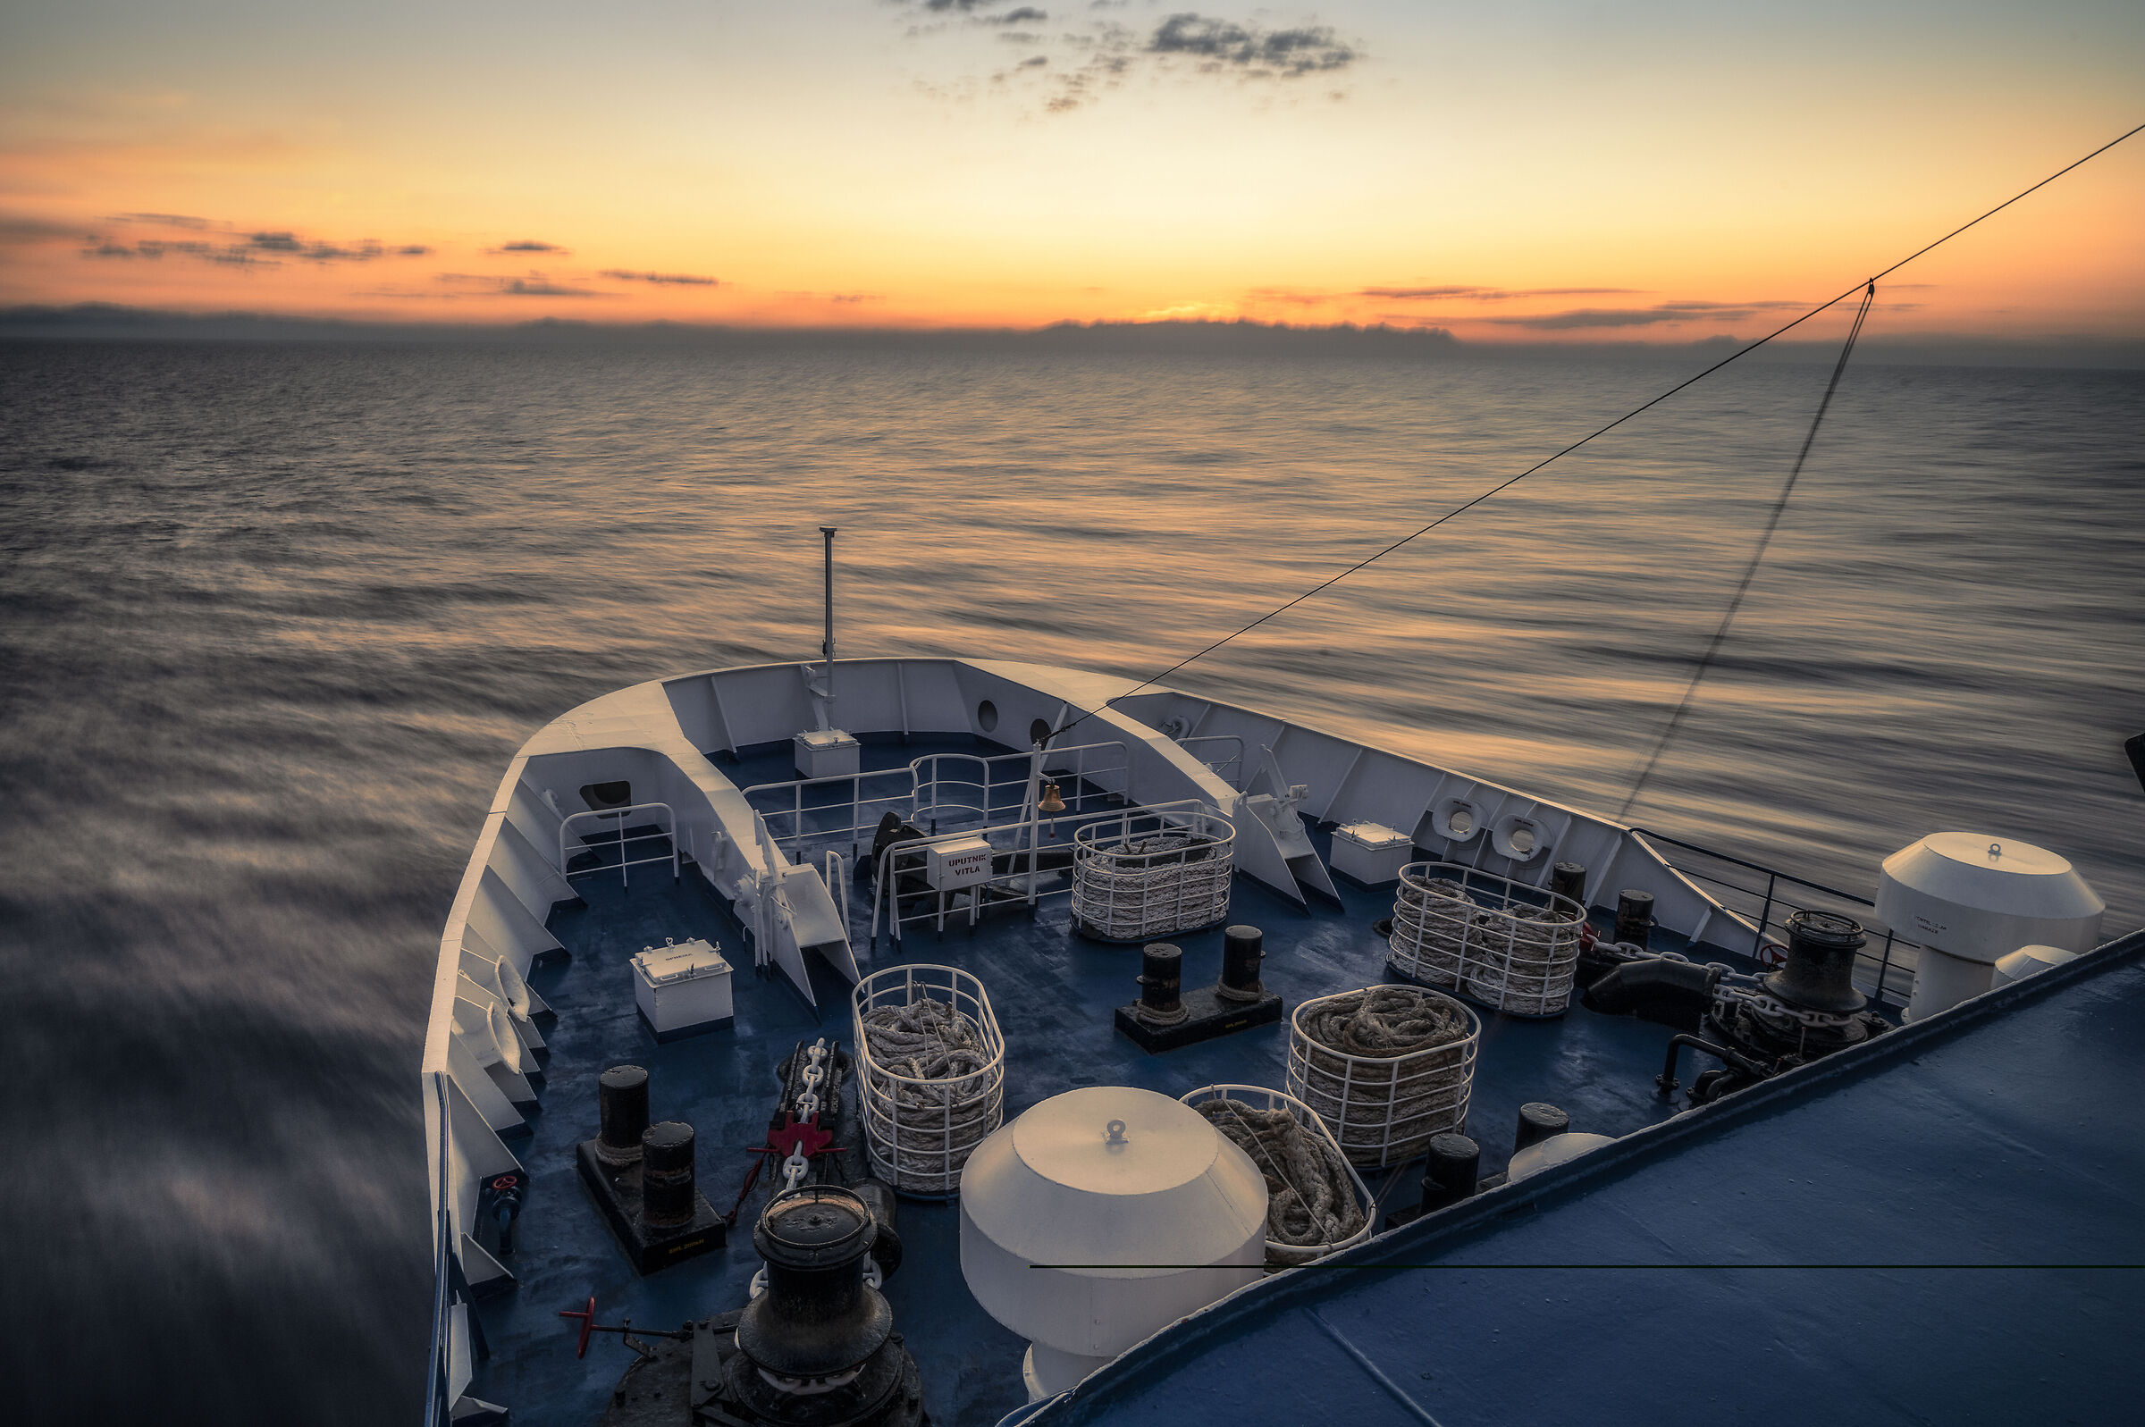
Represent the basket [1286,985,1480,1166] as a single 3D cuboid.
[{"bbox_3d":[2.507,2.934,11.593,1.592,0.960,1.048,-5,18,-26],"label":"basket"}]

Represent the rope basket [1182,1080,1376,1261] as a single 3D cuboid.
[{"bbox_3d":[1.284,3.435,9.635,1.060,0.960,1.908,-1,16,-12],"label":"rope basket"}]

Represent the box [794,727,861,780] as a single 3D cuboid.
[{"bbox_3d":[-3.338,0.601,19.529,0.711,0.635,0.711,-6,18,-29],"label":"box"}]

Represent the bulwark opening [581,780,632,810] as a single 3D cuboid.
[{"bbox_3d":[-5.528,1.015,16.912,0.591,0.432,0.127,-8,19,-33],"label":"bulwark opening"}]

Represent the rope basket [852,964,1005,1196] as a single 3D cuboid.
[{"bbox_3d":[-1.153,2.858,11.298,1.052,0.960,1.893,-1,16,-13],"label":"rope basket"}]

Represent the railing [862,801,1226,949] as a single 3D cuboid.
[{"bbox_3d":[-0.198,1.681,15.233,4.026,1.162,0.140,-6,18,-26],"label":"railing"}]

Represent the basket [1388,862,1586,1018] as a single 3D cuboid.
[{"bbox_3d":[4.111,2.241,14.290,1.886,0.960,0.993,14,19,35],"label":"basket"}]

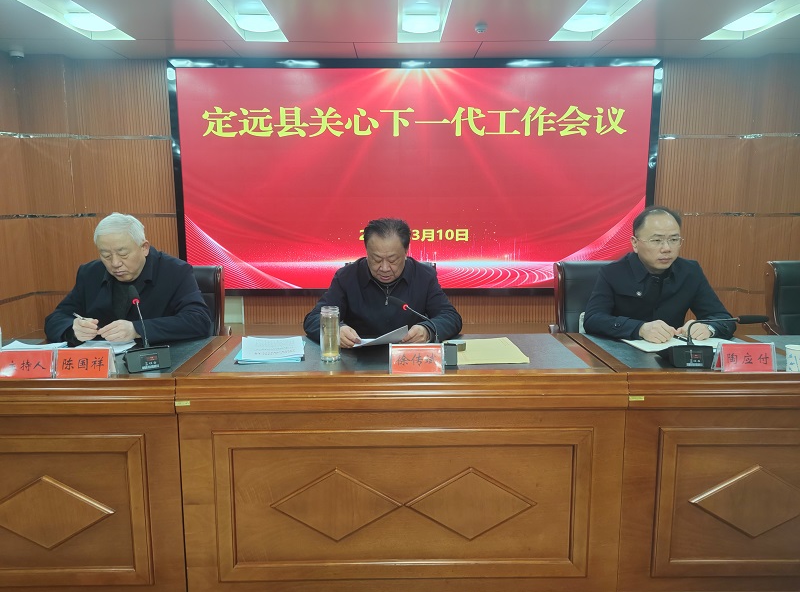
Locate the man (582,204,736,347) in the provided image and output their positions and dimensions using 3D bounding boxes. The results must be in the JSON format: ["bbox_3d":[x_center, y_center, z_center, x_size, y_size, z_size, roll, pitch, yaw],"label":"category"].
[{"bbox_3d":[1.032,0.280,2.593,0.587,1.318,0.721,0,9,-2],"label":"man"}]

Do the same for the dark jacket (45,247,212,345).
[{"bbox_3d":[-1.049,0.123,2.559,0.618,0.639,0.577,0,8,0],"label":"dark jacket"}]

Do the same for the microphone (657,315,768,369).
[{"bbox_3d":[1.044,0.145,2.063,0.366,0.154,0.154,0,8,0],"label":"microphone"}]

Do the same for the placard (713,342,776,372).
[{"bbox_3d":[1.083,0.190,1.992,0.173,0.088,0.082,0,8,0],"label":"placard"}]

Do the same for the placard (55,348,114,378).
[{"bbox_3d":[-0.962,0.203,1.941,0.173,0.088,0.077,0,8,0],"label":"placard"}]

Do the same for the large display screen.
[{"bbox_3d":[0.164,-1.240,6.688,5.171,2.503,0.144,0,8,0],"label":"large display screen"}]

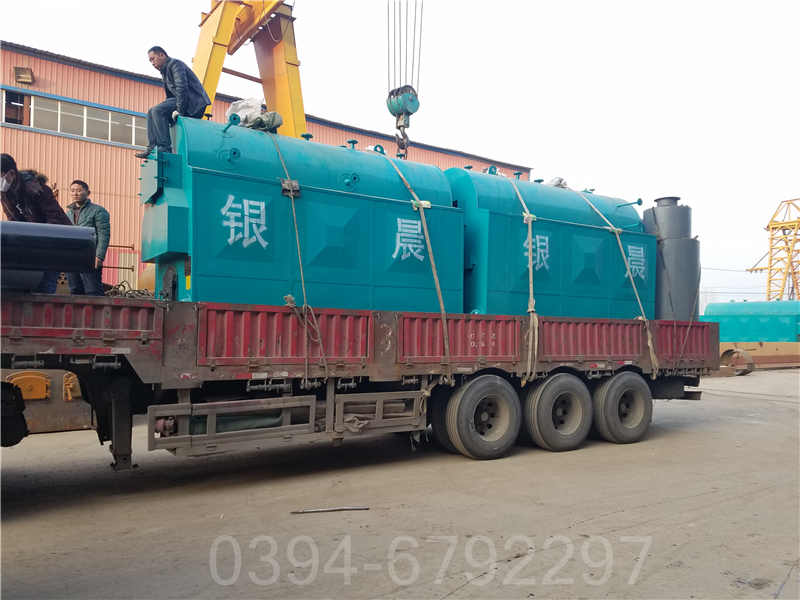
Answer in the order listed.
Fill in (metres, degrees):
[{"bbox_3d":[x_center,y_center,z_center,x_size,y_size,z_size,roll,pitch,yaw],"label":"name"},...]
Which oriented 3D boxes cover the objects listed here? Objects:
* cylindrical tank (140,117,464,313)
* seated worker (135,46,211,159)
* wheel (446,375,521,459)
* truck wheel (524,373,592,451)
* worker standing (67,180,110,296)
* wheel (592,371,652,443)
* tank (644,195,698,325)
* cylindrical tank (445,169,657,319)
[{"bbox_3d":[-1.229,-0.707,7.738,3.680,2.820,1.900,3,-3,-31],"label":"cylindrical tank"},{"bbox_3d":[-2.595,-2.263,6.843,0.720,1.160,0.480,3,-3,-31],"label":"seated worker"},{"bbox_3d":[1.097,1.505,7.743,1.070,1.070,0.290,3,-3,-31],"label":"wheel"},{"bbox_3d":[2.229,1.555,8.429,1.070,1.070,0.290,3,-3,-31],"label":"truck wheel"},{"bbox_3d":[-3.449,-0.457,6.554,0.520,1.700,0.320,1,-3,-6],"label":"worker standing"},{"bbox_3d":[3.361,1.606,9.115,1.070,1.070,0.290,3,-3,-31],"label":"wheel"},{"bbox_3d":[4.650,-0.376,10.467,1.000,2.600,1.000,3,-3,-31],"label":"tank"},{"bbox_3d":[2.197,-0.544,9.814,3.680,2.800,1.900,3,-3,-31],"label":"cylindrical tank"}]

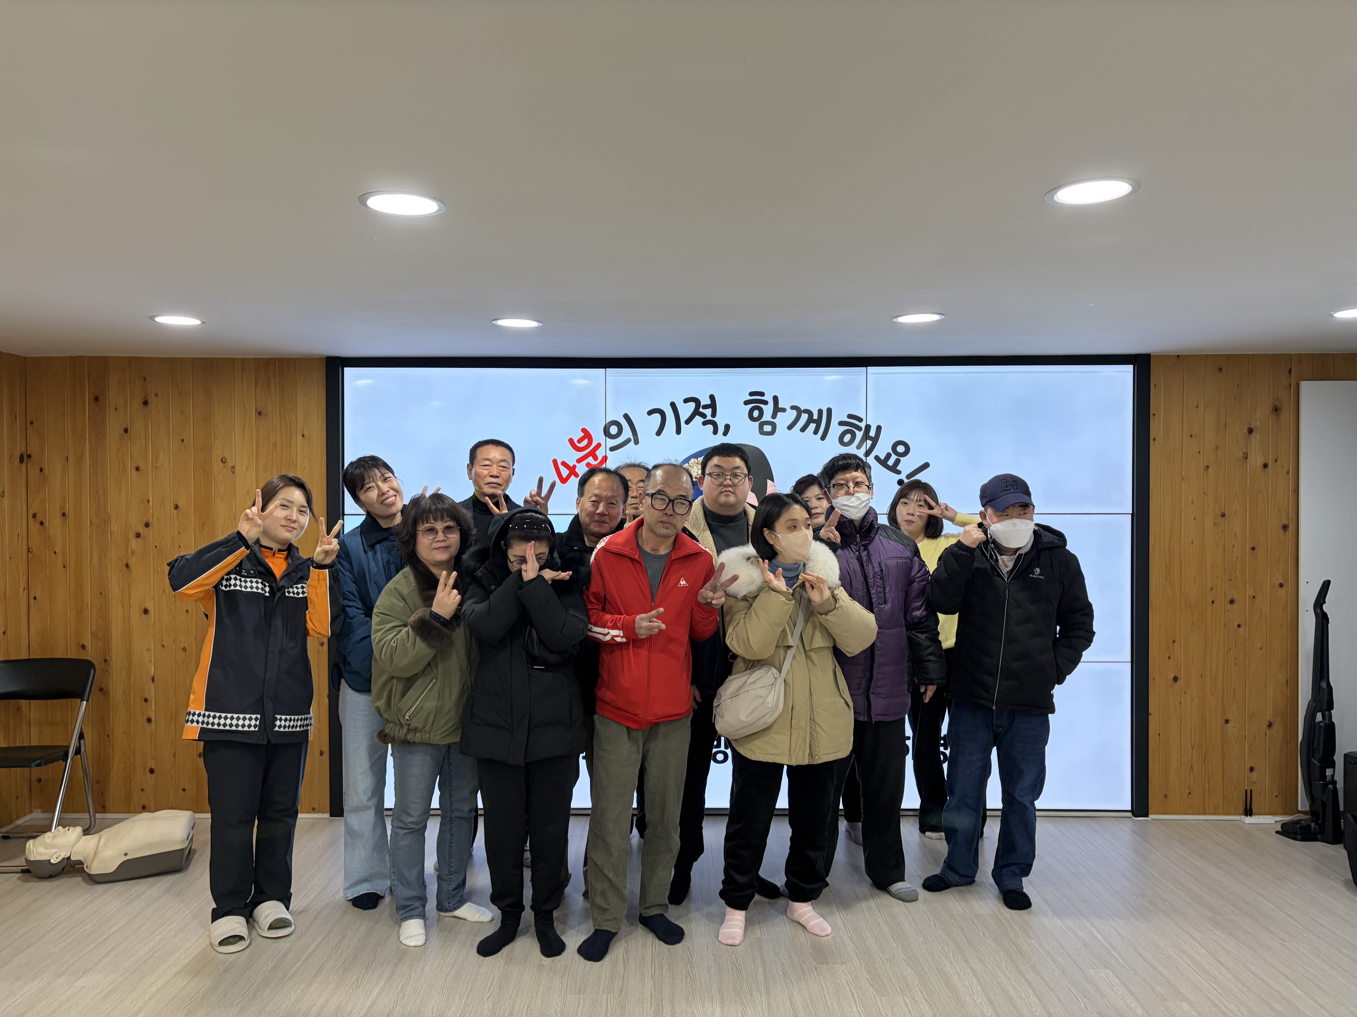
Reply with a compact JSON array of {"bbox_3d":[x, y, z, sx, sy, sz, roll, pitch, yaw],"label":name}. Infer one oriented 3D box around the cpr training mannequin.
[{"bbox_3d":[-2.277,1.344,4.106,0.600,0.197,0.365,-1,1,-24],"label":"cpr training mannequin"}]

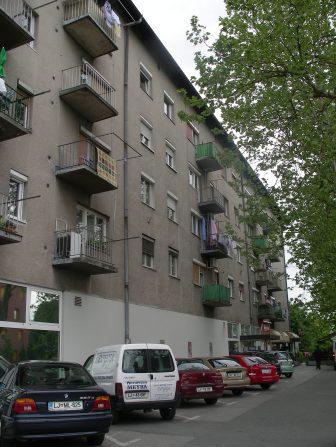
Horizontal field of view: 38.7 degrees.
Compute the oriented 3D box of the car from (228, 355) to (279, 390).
[{"bbox_3d":[3.220,6.820,21.850,1.700,1.420,4.150,6,-17,-25],"label":"car"}]

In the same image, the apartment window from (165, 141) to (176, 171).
[{"bbox_3d":[0.141,-3.876,27.701,0.160,1.410,1.500,-8,-17,22],"label":"apartment window"}]

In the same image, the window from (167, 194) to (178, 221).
[{"bbox_3d":[0.276,-0.782,25.713,0.200,1.438,1.365,-8,-16,22],"label":"window"}]

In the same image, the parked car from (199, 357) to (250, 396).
[{"bbox_3d":[1.351,5.966,18.792,1.690,1.400,4.150,5,-17,-22],"label":"parked car"}]

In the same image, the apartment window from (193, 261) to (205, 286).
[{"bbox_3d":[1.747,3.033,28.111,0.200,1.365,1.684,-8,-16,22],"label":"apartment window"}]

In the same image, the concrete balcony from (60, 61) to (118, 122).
[{"bbox_3d":[-2.826,-4.759,17.482,1.089,1.098,2.095,-8,-17,22],"label":"concrete balcony"}]

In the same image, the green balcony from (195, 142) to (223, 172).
[{"bbox_3d":[2.691,-4.213,30.607,1.061,1.061,2.104,-8,-17,22],"label":"green balcony"}]

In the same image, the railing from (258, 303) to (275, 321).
[{"bbox_3d":[8.297,7.451,40.017,1.080,1.144,2.105,-8,-17,22],"label":"railing"}]

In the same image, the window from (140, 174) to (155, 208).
[{"bbox_3d":[-0.955,-1.467,22.392,0.146,1.345,1.372,-8,-17,22],"label":"window"}]

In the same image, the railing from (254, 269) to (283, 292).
[{"bbox_3d":[9.110,5.136,42.757,1.098,1.098,6.680,-8,-17,22],"label":"railing"}]

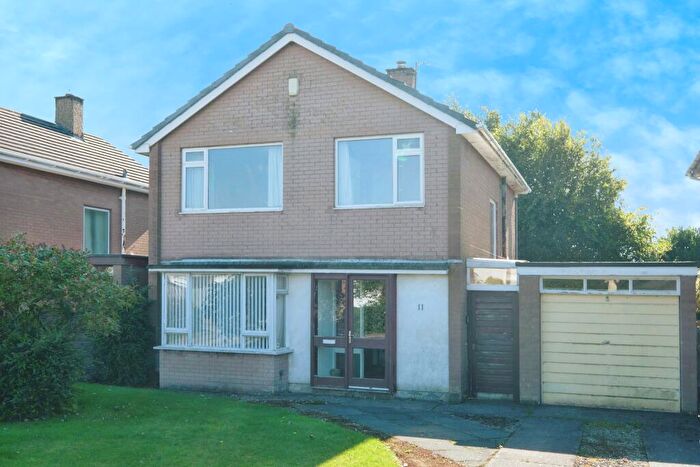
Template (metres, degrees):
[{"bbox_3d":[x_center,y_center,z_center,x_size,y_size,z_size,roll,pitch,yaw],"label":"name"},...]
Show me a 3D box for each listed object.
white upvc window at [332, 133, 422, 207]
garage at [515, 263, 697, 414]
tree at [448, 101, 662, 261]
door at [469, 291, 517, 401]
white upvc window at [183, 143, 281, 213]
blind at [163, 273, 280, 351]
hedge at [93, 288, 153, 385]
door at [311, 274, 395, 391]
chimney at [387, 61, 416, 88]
[{"bbox_3d":[0.545,-1.135,13.055,1.762,1.346,0.109,-1,-2,20],"label":"white upvc window"},{"bbox_3d":[5.088,1.760,14.061,2.851,2.425,5.148,-1,-2,20],"label":"garage"},{"bbox_3d":[7.198,-0.681,24.959,7.500,8.140,6.800,-1,-2,20],"label":"tree"},{"bbox_3d":[2.578,1.964,12.534,0.851,1.921,0.099,-1,-2,20],"label":"door"},{"bbox_3d":[-2.385,-1.095,14.093,2.307,1.346,0.109,-1,-2,20],"label":"white upvc window"},{"bbox_3d":[-2.450,1.507,13.666,2.475,1.485,0.594,-1,-2,20],"label":"blind"},{"bbox_3d":[-4.715,2.064,14.513,1.188,2.000,0.941,-1,-2,20],"label":"hedge"},{"bbox_3d":[0.071,1.852,13.173,1.713,2.148,0.119,-1,-2,20],"label":"door"},{"bbox_3d":[1.524,-4.302,20.263,0.772,1.386,0.544,-1,-2,20],"label":"chimney"}]

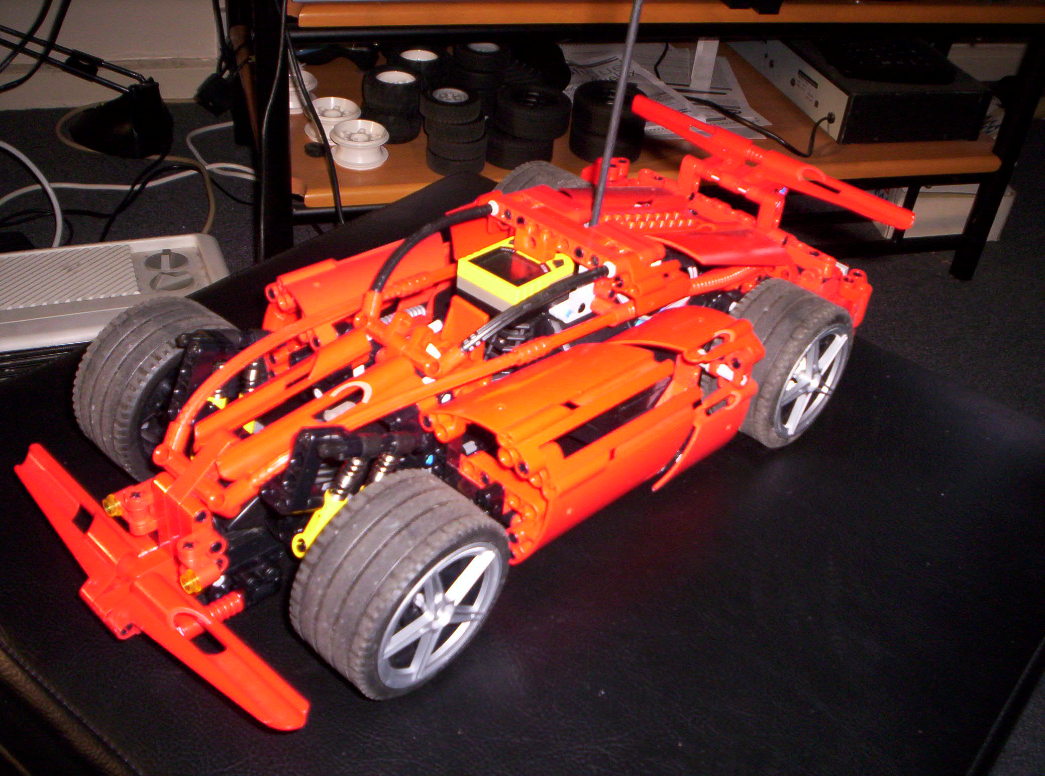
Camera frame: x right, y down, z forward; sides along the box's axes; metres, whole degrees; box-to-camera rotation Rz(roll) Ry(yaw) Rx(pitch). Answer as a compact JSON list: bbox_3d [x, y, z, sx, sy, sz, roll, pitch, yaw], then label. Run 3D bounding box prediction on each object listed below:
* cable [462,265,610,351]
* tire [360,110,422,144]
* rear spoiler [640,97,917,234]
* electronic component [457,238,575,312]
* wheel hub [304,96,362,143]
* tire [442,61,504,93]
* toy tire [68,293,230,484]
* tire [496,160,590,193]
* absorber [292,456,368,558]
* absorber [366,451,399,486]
[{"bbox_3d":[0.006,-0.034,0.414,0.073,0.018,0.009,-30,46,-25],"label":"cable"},{"bbox_3d":[-0.144,-0.296,1.228,0.065,0.033,0.065,5,33,0],"label":"tire"},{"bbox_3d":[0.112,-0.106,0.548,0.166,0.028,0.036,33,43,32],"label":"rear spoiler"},{"bbox_3d":[-0.003,-0.045,0.453,0.031,0.015,0.035,33,45,32],"label":"electronic component"},{"bbox_3d":[-0.206,-0.292,1.214,0.061,0.032,0.061,3,33,-2],"label":"wheel hub"},{"bbox_3d":[-0.053,-0.352,1.250,0.065,0.022,0.065,5,33,0],"label":"tire"},{"bbox_3d":[-0.136,0.001,0.436,0.036,0.069,0.069,31,42,30],"label":"toy tire"},{"bbox_3d":[0.010,-0.079,0.573,0.036,0.069,0.069,33,43,32],"label":"tire"},{"bbox_3d":[-0.063,0.036,0.370,0.012,0.052,0.012,40,10,34],"label":"absorber"},{"bbox_3d":[-0.053,0.035,0.381,0.012,0.052,0.012,40,10,34],"label":"absorber"}]

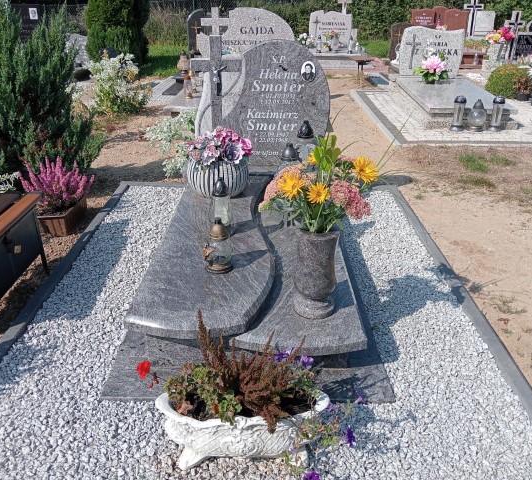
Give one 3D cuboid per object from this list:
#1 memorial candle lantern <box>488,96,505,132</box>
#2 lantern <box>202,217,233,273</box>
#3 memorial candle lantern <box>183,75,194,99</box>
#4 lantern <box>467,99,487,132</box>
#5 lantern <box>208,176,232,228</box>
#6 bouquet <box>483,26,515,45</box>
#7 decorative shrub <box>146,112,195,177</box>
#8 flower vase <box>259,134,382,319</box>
[{"bbox_3d":[2.535,-1.374,5.631,0.145,0.351,0.145,0,25,0],"label":"memorial candle lantern"},{"bbox_3d":[-0.207,0.017,2.163,0.120,0.231,0.120,0,25,0],"label":"lantern"},{"bbox_3d":[-1.008,-1.983,6.667,0.108,0.281,0.108,0,25,0],"label":"memorial candle lantern"},{"bbox_3d":[2.317,-1.365,5.626,0.195,0.334,0.195,0,25,0],"label":"lantern"},{"bbox_3d":[-0.235,-0.186,2.569,0.112,0.260,0.112,0,25,0],"label":"lantern"},{"bbox_3d":[4.076,-3.556,9.017,0.504,0.312,0.363,0,25,0],"label":"bouquet"},{"bbox_3d":[-0.783,-0.818,4.307,0.430,0.420,0.430,0,25,0],"label":"decorative shrub"},{"bbox_3d":[0.181,-0.021,1.811,0.393,0.655,0.343,0,25,0],"label":"flower vase"}]

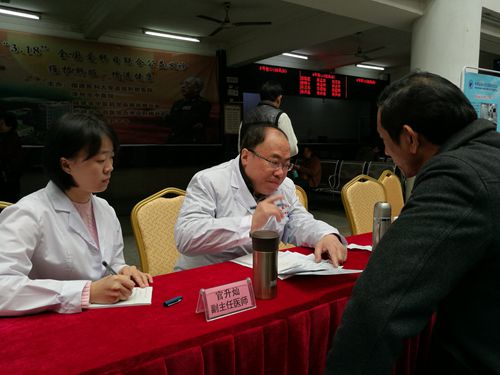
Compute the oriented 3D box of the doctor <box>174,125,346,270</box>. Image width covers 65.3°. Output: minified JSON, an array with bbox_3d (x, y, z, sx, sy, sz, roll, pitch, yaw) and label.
[{"bbox_3d":[-0.008,0.390,1.692,0.700,1.300,0.720,-5,8,-34],"label":"doctor"}]

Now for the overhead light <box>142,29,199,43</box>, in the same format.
[{"bbox_3d":[-1.577,-3.047,7.833,1.240,0.090,0.100,-5,8,-34],"label":"overhead light"}]

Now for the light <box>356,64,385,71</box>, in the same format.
[{"bbox_3d":[3.476,-3.462,11.251,1.240,0.090,0.100,-5,8,-34],"label":"light"}]

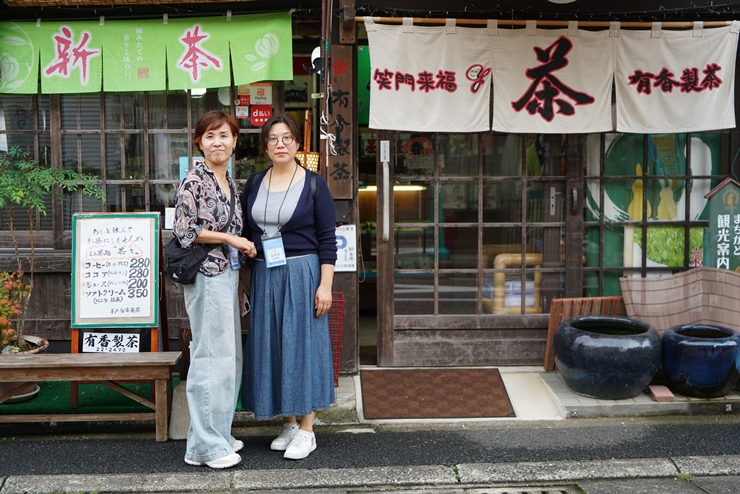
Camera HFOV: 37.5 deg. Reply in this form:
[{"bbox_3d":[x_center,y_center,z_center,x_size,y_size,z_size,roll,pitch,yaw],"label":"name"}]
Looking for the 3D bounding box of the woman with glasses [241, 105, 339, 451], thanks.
[{"bbox_3d":[-0.385,0.184,5.115,0.460,1.595,0.360,2,7,18],"label":"woman with glasses"}]

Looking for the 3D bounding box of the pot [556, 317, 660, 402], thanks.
[{"bbox_3d":[1.324,0.608,6.059,0.595,0.385,0.595,0,6,0],"label":"pot"}]

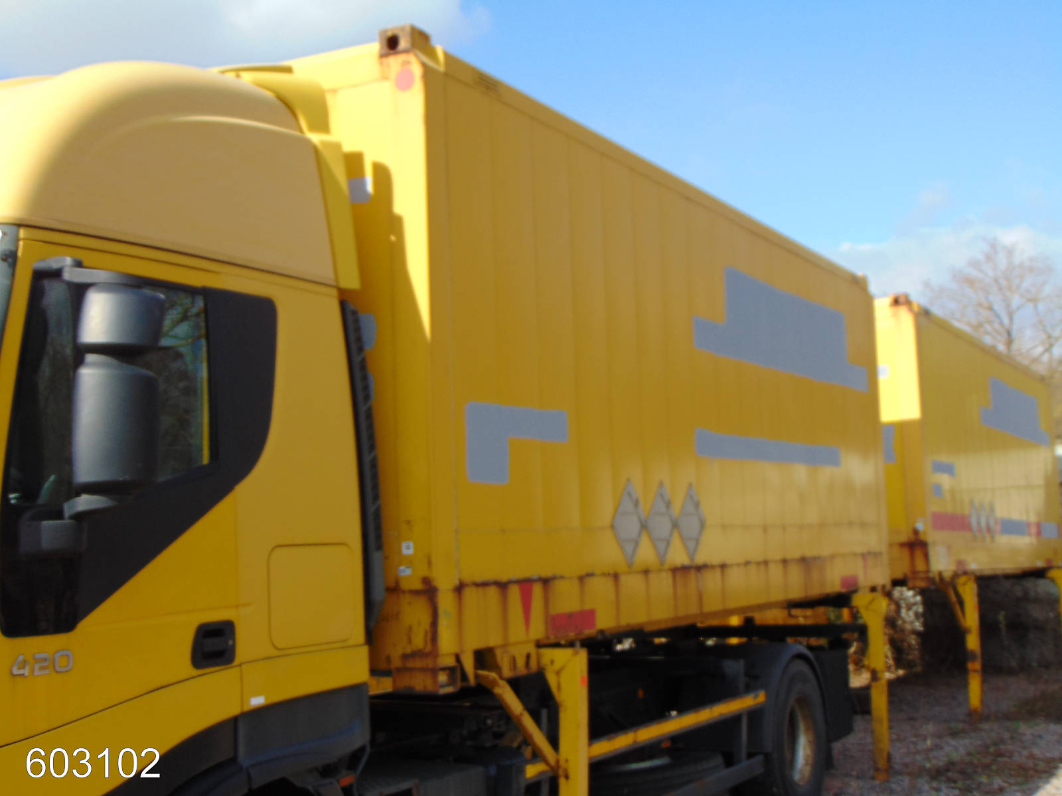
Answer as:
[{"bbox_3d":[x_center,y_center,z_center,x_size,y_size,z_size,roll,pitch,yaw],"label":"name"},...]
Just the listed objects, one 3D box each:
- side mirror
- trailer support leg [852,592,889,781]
[{"bbox_3d":[-1.149,0.012,4.273,0.235,0.625,0.155,-4,-6,18],"label":"side mirror"},{"bbox_3d":[2.587,2.190,11.733,0.250,1.400,0.120,-3,-5,27],"label":"trailer support leg"}]

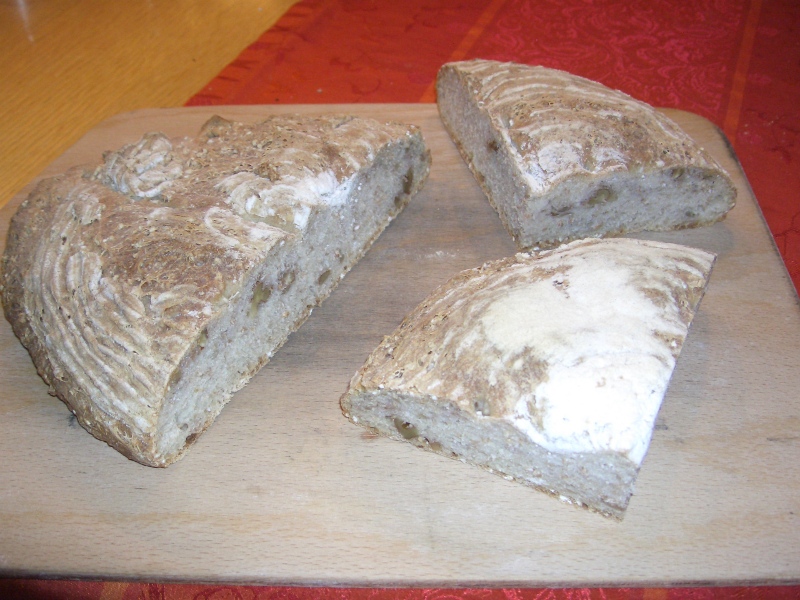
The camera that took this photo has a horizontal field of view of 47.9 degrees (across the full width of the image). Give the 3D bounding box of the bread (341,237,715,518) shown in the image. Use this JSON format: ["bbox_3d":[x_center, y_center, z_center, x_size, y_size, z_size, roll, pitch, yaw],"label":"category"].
[{"bbox_3d":[0.061,0.009,0.406,0.124,0.044,0.138,19,49,17],"label":"bread"}]

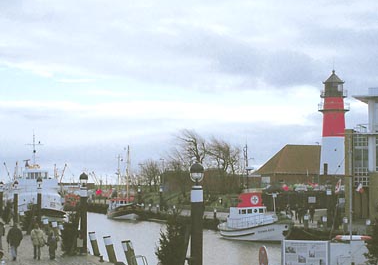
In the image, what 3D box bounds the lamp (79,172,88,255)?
[{"bbox_3d":[-5.721,4.361,44.458,0.450,4.350,0.450,0,-4,0],"label":"lamp"}]

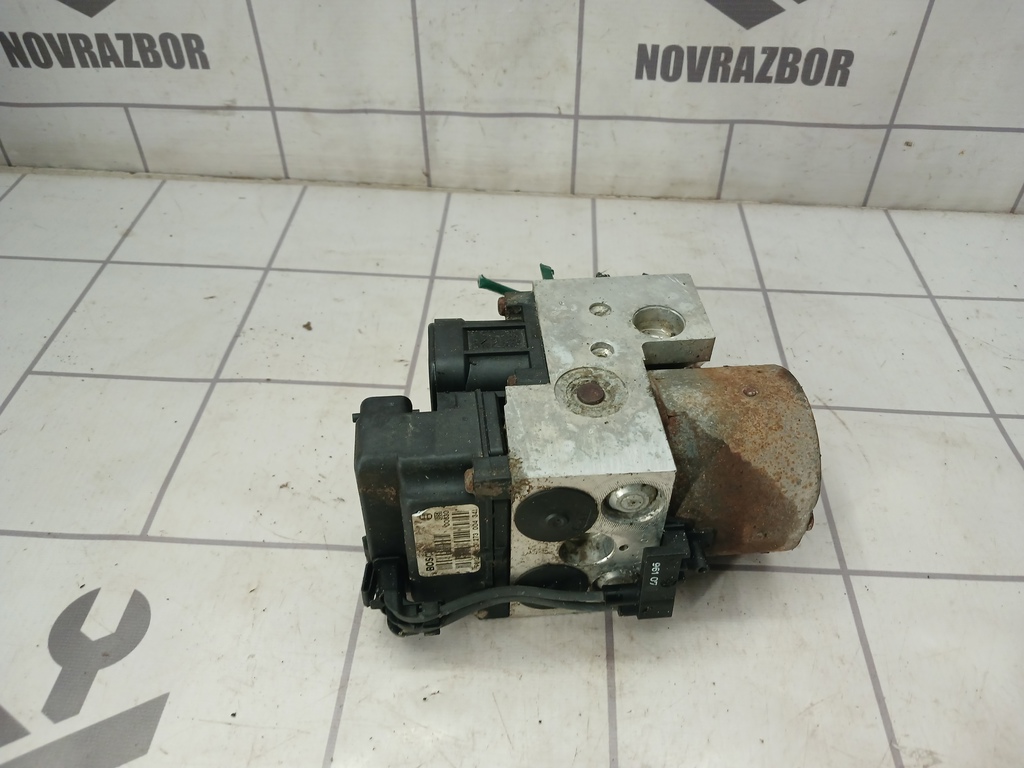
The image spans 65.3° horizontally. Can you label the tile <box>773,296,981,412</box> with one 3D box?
[{"bbox_3d":[0.198,-0.017,0.444,0.097,0.008,0.095,3,44,2],"label":"tile"}]

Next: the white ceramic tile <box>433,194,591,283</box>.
[{"bbox_3d":[0.003,-0.094,0.521,0.097,0.008,0.095,3,44,2],"label":"white ceramic tile"}]

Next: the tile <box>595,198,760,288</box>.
[{"bbox_3d":[0.103,-0.089,0.518,0.095,0.008,0.092,3,44,2],"label":"tile"}]

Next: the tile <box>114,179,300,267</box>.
[{"bbox_3d":[-0.196,-0.104,0.527,0.095,0.008,0.094,3,44,2],"label":"tile"}]

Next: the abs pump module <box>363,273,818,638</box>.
[{"bbox_3d":[0.026,0.025,0.329,0.168,0.089,0.123,-2,44,-3],"label":"abs pump module"}]

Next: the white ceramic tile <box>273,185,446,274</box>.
[{"bbox_3d":[-0.096,-0.098,0.524,0.097,0.008,0.095,3,44,2],"label":"white ceramic tile"}]

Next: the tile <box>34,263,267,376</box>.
[{"bbox_3d":[-0.201,-0.035,0.457,0.095,0.008,0.093,3,44,2],"label":"tile"}]

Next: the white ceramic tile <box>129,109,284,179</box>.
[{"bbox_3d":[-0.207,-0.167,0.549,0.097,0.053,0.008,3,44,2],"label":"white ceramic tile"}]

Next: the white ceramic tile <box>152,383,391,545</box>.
[{"bbox_3d":[-0.107,0.037,0.382,0.097,0.008,0.095,3,44,2],"label":"white ceramic tile"}]

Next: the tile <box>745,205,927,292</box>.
[{"bbox_3d":[0.203,-0.085,0.515,0.095,0.008,0.092,3,44,2],"label":"tile"}]

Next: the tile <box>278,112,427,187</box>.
[{"bbox_3d":[-0.107,-0.162,0.546,0.095,0.049,0.008,3,44,2],"label":"tile"}]

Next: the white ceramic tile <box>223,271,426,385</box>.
[{"bbox_3d":[-0.102,-0.031,0.454,0.095,0.008,0.093,3,44,2],"label":"white ceramic tile"}]

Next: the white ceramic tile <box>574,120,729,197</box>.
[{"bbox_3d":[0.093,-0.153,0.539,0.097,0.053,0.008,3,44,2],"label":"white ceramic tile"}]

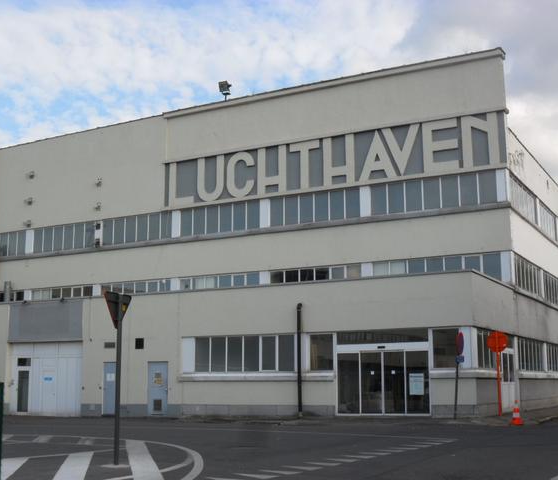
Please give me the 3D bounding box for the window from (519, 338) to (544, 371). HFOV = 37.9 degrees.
[{"bbox_3d":[11.249,5.154,36.100,0.100,1.368,5.663,-6,-11,28],"label":"window"}]

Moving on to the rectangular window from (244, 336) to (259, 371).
[{"bbox_3d":[-1.024,4.420,31.506,0.719,1.372,0.100,-6,-11,28],"label":"rectangular window"}]

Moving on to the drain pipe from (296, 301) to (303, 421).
[{"bbox_3d":[0.852,4.876,33.245,0.200,4.586,0.220,-6,-11,30],"label":"drain pipe"}]

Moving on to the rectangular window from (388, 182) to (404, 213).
[{"bbox_3d":[5.338,-1.869,36.850,0.811,1.407,0.100,-6,-11,28],"label":"rectangular window"}]

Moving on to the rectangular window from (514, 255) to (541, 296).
[{"bbox_3d":[11.496,1.710,37.690,0.150,1.390,6.547,-6,-11,27],"label":"rectangular window"}]

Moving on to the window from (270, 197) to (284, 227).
[{"bbox_3d":[-0.107,-1.515,43.806,0.842,1.635,0.120,-6,-11,30],"label":"window"}]

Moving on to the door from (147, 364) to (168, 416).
[{"bbox_3d":[-4.960,6.131,33.556,0.994,2.148,0.120,-6,-11,27],"label":"door"}]

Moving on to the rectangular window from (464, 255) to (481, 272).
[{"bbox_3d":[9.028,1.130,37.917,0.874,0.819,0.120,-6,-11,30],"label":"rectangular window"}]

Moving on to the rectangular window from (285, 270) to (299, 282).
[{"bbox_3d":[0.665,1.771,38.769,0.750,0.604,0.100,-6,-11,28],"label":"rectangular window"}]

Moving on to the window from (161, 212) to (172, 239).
[{"bbox_3d":[-6.573,-0.849,47.540,0.774,1.548,0.120,-6,-11,30],"label":"window"}]

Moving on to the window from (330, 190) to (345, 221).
[{"bbox_3d":[2.818,-1.639,39.100,0.806,1.463,0.150,-6,-11,27],"label":"window"}]

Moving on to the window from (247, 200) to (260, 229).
[{"bbox_3d":[-1.280,-1.259,41.751,0.722,1.533,0.100,-6,-11,28],"label":"window"}]

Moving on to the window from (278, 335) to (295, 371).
[{"bbox_3d":[0.322,4.693,33.823,0.813,1.493,0.120,-6,-11,30],"label":"window"}]

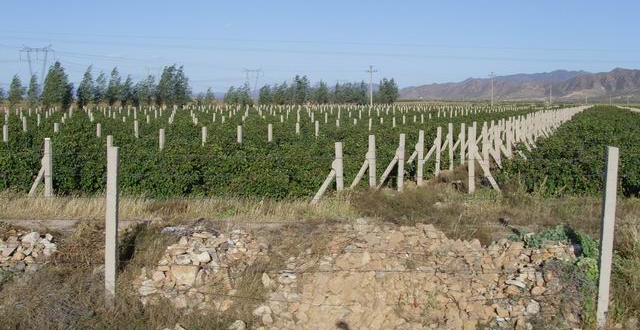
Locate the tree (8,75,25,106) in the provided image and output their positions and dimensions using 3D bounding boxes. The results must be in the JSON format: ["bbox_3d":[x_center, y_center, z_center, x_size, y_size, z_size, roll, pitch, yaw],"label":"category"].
[{"bbox_3d":[-75.759,-18.472,180.000,3.994,8.237,3.994,0,5,0],"label":"tree"}]

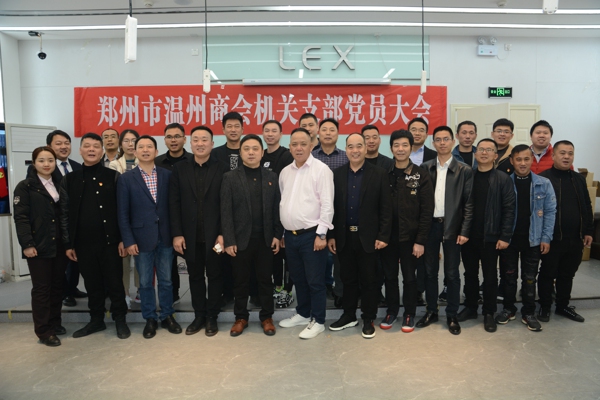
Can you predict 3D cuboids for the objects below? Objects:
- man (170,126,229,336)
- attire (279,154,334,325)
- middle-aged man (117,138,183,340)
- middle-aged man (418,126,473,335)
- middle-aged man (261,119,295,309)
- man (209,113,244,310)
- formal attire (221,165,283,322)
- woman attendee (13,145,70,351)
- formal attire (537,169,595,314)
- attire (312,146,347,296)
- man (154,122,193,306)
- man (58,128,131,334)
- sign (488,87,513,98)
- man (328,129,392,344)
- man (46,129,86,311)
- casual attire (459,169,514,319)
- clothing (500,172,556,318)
[{"bbox_3d":[-0.850,0.252,3.385,0.520,1.739,0.350,-1,2,-12],"label":"man"},{"bbox_3d":[0.054,0.331,3.349,0.500,1.420,0.350,0,2,22],"label":"attire"},{"bbox_3d":[-1.289,0.291,3.404,0.540,1.673,0.350,-1,2,-20],"label":"middle-aged man"},{"bbox_3d":[1.229,0.239,3.356,0.490,1.704,0.350,0,2,32],"label":"middle-aged man"},{"bbox_3d":[-0.242,0.113,3.798,0.460,1.754,0.330,-1,2,-5],"label":"middle-aged man"},{"bbox_3d":[-0.649,0.088,3.906,0.500,1.857,0.330,-1,5,-7],"label":"man"},{"bbox_3d":[-0.407,0.361,3.357,0.520,1.314,0.310,-1,2,-8],"label":"formal attire"},{"bbox_3d":[-2.123,0.371,3.285,0.460,1.609,0.340,-4,6,-43],"label":"woman attendee"},{"bbox_3d":[2.464,0.385,3.698,0.500,1.385,0.310,2,5,27],"label":"formal attire"},{"bbox_3d":[0.287,0.221,3.893,0.460,1.472,0.290,0,5,3],"label":"attire"},{"bbox_3d":[-1.235,0.128,3.937,0.500,1.761,0.320,-1,5,-15],"label":"man"},{"bbox_3d":[-1.759,0.298,3.441,0.560,1.739,0.340,-2,5,-19],"label":"man"},{"bbox_3d":[2.709,-1.449,5.400,0.330,0.145,0.035,-1,2,-1],"label":"sign"},{"bbox_3d":[0.477,0.279,3.261,0.540,1.652,0.360,0,2,20],"label":"man"},{"bbox_3d":[-2.334,0.181,3.914,0.500,1.703,0.330,-3,5,-27],"label":"man"},{"bbox_3d":[1.585,0.354,3.381,0.490,1.239,0.300,0,2,33],"label":"casual attire"},{"bbox_3d":[2.014,0.411,3.526,0.480,1.304,0.290,2,6,29],"label":"clothing"}]

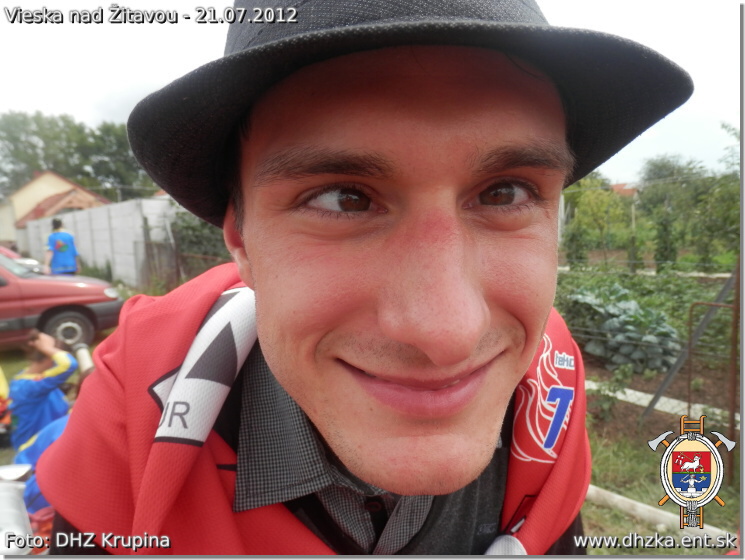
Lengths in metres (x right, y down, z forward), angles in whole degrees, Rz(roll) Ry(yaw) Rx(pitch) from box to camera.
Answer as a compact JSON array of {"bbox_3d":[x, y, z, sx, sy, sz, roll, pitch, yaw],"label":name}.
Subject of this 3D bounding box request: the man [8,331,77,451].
[{"bbox_3d":[-2.090,0.750,3.500,0.620,0.830,0.520,-6,8,-43],"label":"man"}]

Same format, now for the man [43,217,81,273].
[{"bbox_3d":[-5.150,-0.180,8.950,0.550,1.680,0.360,-3,6,-24],"label":"man"}]

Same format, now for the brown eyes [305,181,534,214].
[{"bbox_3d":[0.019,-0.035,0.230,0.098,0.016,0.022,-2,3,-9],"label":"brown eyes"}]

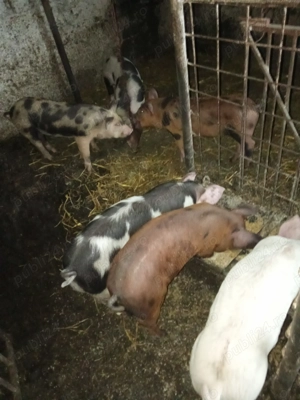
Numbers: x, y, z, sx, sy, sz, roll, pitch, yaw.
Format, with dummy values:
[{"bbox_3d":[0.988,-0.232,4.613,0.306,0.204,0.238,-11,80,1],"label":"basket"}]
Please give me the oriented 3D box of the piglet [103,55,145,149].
[{"bbox_3d":[-0.223,-0.829,2.701,0.258,0.456,0.930,-16,41,-4],"label":"piglet"}]

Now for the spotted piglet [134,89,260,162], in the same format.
[{"bbox_3d":[0.279,-0.458,2.153,0.831,0.476,0.238,4,44,17],"label":"spotted piglet"}]

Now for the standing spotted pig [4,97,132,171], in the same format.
[{"bbox_3d":[-0.574,-0.463,2.362,0.922,0.469,0.245,10,46,23],"label":"standing spotted pig"}]

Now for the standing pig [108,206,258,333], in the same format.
[{"bbox_3d":[0.188,0.256,1.390,0.788,0.456,0.252,-31,45,-21],"label":"standing pig"}]

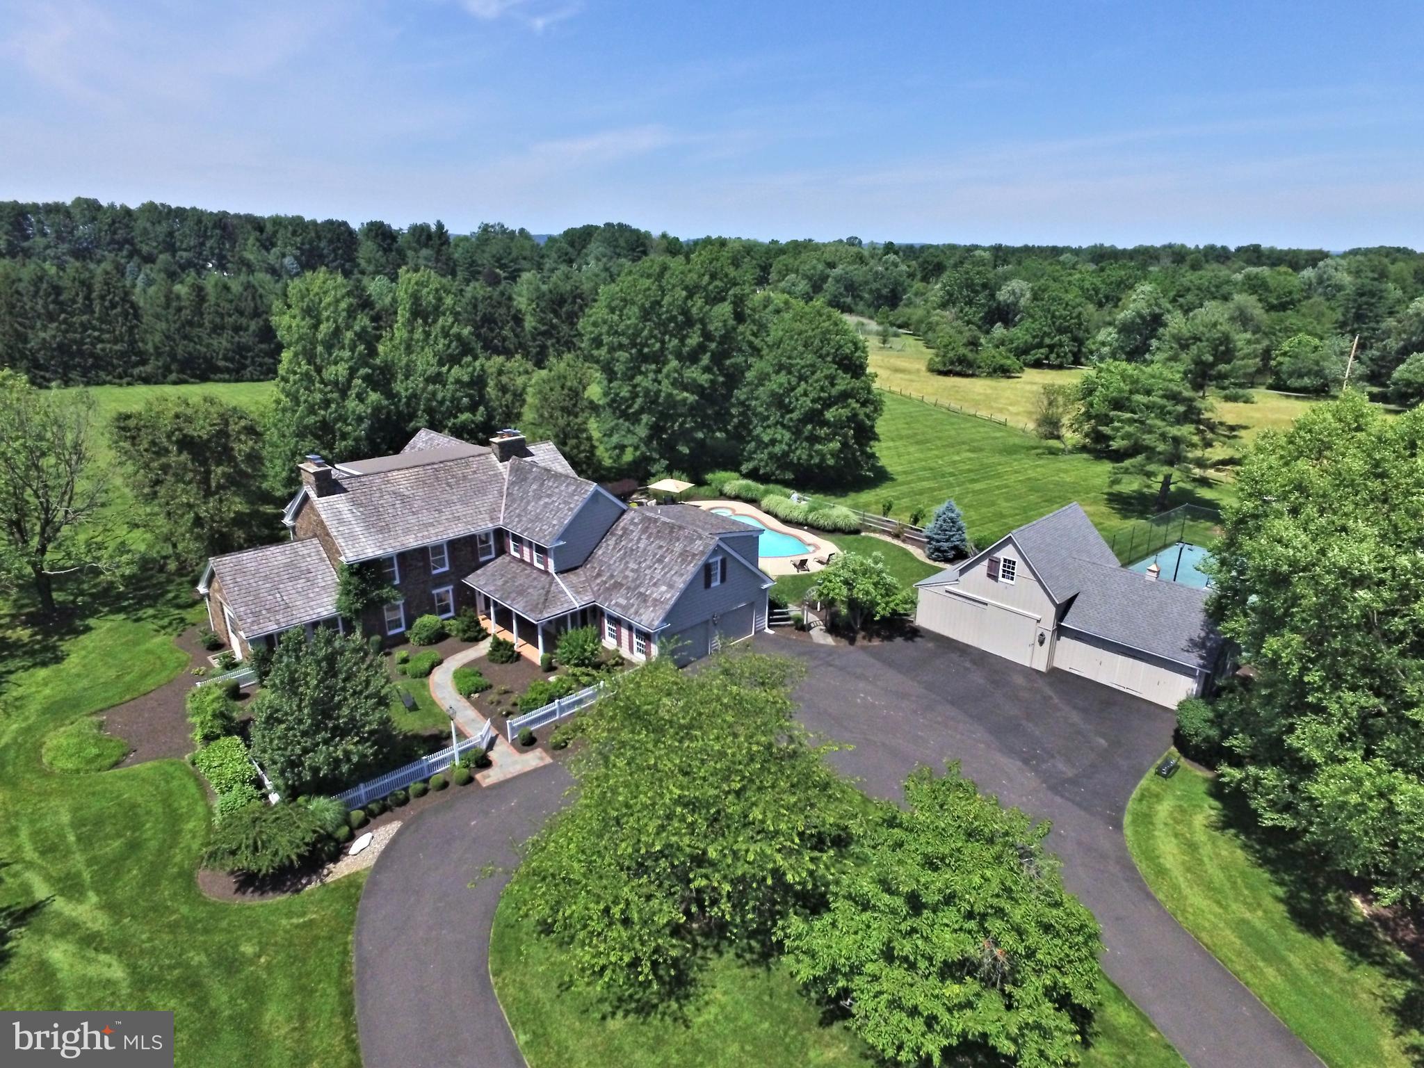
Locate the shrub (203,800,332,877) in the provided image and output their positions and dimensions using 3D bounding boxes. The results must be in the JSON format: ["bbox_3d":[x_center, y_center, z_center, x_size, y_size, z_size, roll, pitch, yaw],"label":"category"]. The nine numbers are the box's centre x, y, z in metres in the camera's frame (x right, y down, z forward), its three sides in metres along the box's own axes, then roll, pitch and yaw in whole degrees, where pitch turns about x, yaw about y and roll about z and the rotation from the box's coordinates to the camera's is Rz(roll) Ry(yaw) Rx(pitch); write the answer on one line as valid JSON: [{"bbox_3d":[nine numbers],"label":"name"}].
[{"bbox_3d":[-16.339,11.076,30.145,4.219,1.753,3.291,1,19,0],"label":"shrub"}]

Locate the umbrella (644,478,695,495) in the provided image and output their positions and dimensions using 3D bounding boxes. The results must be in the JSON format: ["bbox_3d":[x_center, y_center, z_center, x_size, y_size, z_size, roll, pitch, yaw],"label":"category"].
[{"bbox_3d":[-3.513,-3.340,71.189,3.070,2.800,3.070,12,22,28],"label":"umbrella"}]

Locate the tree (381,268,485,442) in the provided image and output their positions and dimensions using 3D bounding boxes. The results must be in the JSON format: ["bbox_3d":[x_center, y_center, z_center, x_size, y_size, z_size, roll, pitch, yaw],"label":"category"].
[{"bbox_3d":[-25.145,-13.660,74.282,8.820,19.606,8.820,1,19,0],"label":"tree"}]

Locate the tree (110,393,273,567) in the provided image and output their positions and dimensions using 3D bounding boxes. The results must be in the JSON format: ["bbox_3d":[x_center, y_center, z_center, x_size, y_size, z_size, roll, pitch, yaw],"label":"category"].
[{"bbox_3d":[-34.471,-3.422,55.007,9.000,11.900,8.800,0,19,0],"label":"tree"}]

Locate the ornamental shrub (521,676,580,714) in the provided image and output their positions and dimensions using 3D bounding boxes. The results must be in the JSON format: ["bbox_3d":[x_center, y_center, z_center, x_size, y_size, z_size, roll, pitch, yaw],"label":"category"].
[{"bbox_3d":[-8.021,7.825,40.891,3.447,1.198,1.896,-17,26,-42],"label":"ornamental shrub"}]

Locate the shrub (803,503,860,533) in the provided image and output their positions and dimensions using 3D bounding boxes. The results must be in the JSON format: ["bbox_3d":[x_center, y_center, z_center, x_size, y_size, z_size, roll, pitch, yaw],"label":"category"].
[{"bbox_3d":[9.512,-1.342,65.542,4.500,1.800,3.600,0,19,0],"label":"shrub"}]

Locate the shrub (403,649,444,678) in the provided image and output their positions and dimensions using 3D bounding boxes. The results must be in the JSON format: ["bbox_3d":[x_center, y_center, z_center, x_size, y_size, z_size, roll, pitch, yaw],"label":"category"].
[{"bbox_3d":[-15.321,6.771,43.652,2.113,1.162,1.521,-17,26,-42],"label":"shrub"}]

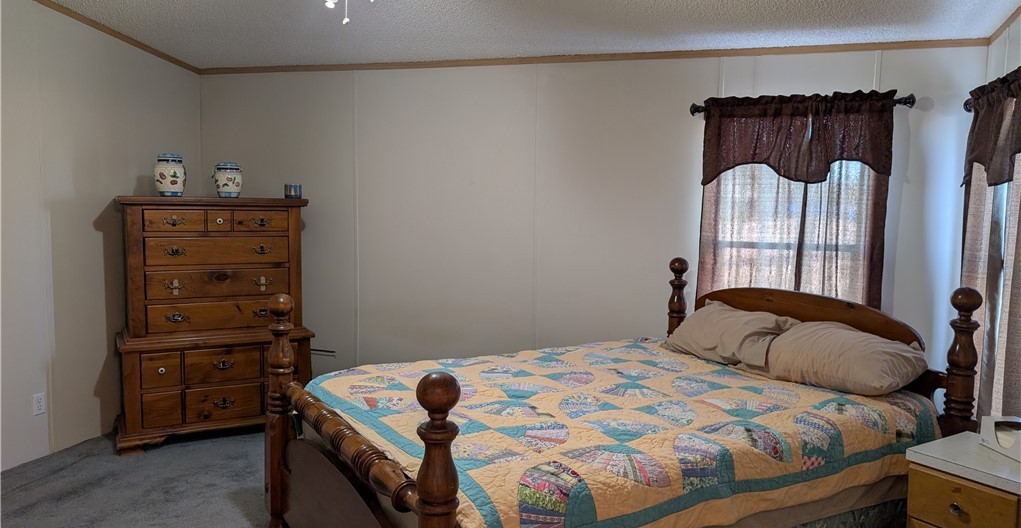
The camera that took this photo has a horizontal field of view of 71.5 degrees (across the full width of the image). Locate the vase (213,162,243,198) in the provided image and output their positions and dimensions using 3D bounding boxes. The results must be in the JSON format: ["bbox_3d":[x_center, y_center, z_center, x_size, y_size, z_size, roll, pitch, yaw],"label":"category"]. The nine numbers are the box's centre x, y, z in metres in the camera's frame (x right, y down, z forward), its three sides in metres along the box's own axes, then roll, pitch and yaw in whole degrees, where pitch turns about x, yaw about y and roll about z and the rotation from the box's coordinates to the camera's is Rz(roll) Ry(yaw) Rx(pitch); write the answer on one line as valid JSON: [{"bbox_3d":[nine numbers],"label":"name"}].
[{"bbox_3d":[-1.640,-0.484,4.123,0.159,0.212,0.152,-2,5,-32],"label":"vase"}]

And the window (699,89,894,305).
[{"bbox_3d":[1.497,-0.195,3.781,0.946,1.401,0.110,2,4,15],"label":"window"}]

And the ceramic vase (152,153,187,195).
[{"bbox_3d":[-1.902,-0.492,3.960,0.164,0.243,0.164,-2,5,-32],"label":"ceramic vase"}]

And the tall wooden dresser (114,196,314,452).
[{"bbox_3d":[-1.711,0.298,4.119,1.022,1.350,0.475,-2,5,-32],"label":"tall wooden dresser"}]

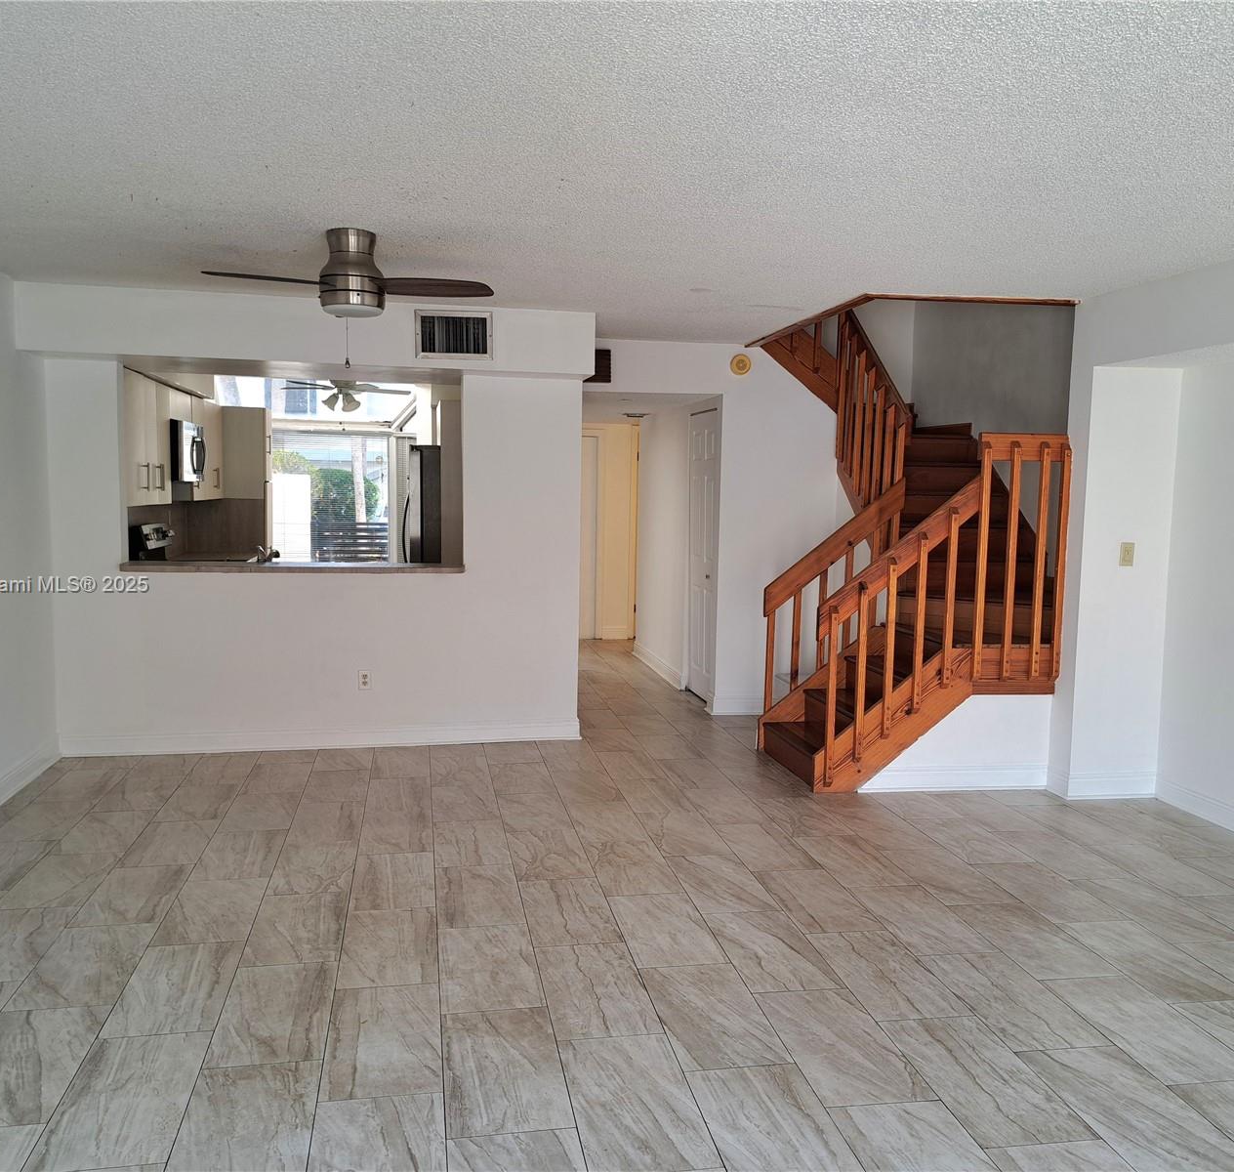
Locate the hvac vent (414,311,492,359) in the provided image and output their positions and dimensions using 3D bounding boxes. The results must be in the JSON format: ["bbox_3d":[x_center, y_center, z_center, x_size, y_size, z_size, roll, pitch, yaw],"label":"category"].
[{"bbox_3d":[-0.852,-1.307,5.666,0.395,0.245,0.030,0,5,-12],"label":"hvac vent"}]

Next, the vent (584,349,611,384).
[{"bbox_3d":[-0.151,-1.395,6.854,0.250,0.225,0.030,0,5,-10],"label":"vent"}]

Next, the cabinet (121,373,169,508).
[{"bbox_3d":[-2.948,-0.864,6.462,0.330,0.770,1.060,0,5,-10],"label":"cabinet"}]

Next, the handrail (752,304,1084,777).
[{"bbox_3d":[1.464,-0.320,6.244,1.270,2.500,1.900,0,5,-10],"label":"handrail"}]

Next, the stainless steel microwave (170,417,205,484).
[{"bbox_3d":[-3.074,-0.909,7.369,0.410,0.410,0.760,0,5,-10],"label":"stainless steel microwave"}]

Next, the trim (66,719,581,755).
[{"bbox_3d":[-1.605,0.859,6.149,2.860,0.128,0.020,0,5,-12],"label":"trim"}]

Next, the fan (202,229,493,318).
[{"bbox_3d":[-0.996,-1.177,4.115,1.060,0.290,1.020,0,5,-10],"label":"fan"}]

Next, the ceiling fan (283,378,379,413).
[{"bbox_3d":[-2.141,-1.573,8.544,1.080,0.400,1.080,0,5,-10],"label":"ceiling fan"}]

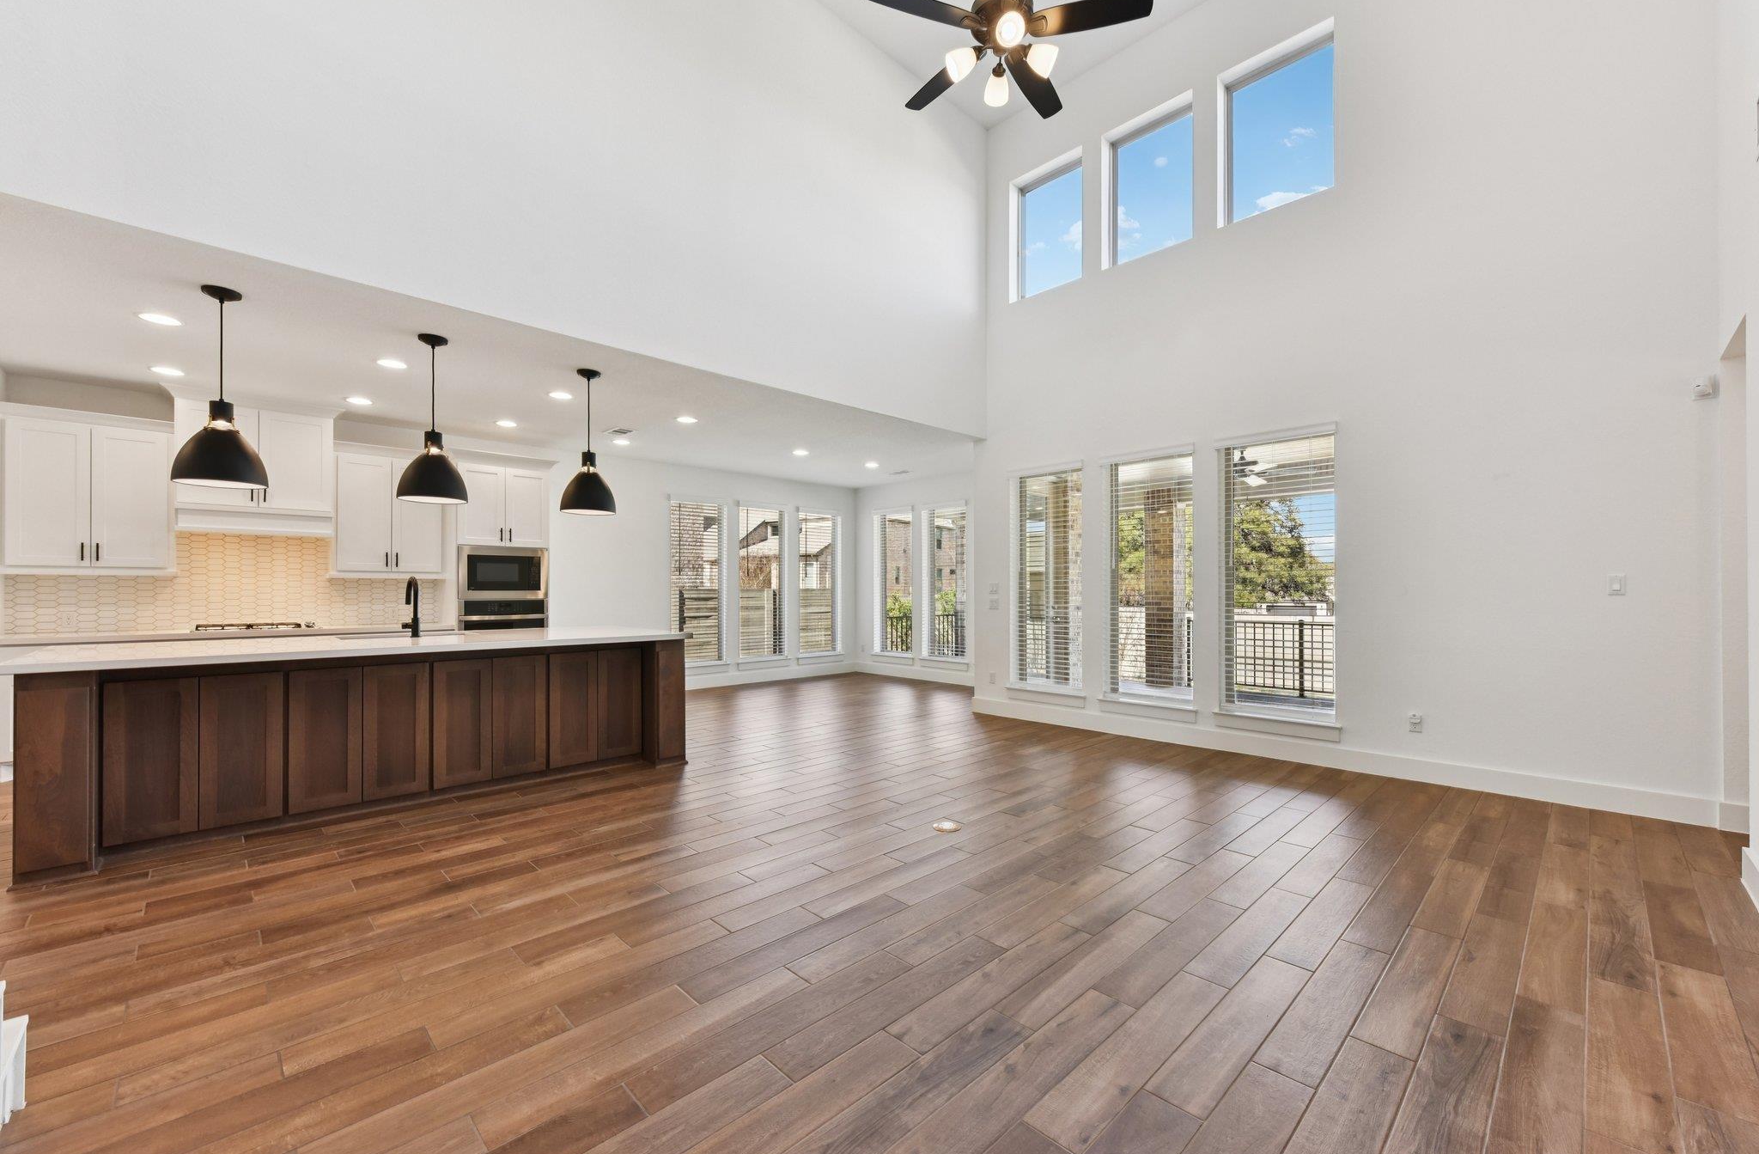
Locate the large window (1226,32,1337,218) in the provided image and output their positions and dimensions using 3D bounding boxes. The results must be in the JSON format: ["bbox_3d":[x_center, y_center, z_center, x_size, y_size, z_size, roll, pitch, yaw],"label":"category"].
[{"bbox_3d":[3.001,-3.253,5.103,0.100,1.170,0.765,1,-2,-44],"label":"large window"}]

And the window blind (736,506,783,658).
[{"bbox_3d":[-1.591,0.076,9.280,0.770,2.040,0.080,1,-2,-44],"label":"window blind"}]

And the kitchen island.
[{"bbox_3d":[-2.920,0.848,4.318,3.105,0.914,1.355,1,-1,-44],"label":"kitchen island"}]

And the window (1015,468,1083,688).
[{"bbox_3d":[1.573,0.040,6.351,0.100,2.020,0.740,1,-1,-44],"label":"window"}]

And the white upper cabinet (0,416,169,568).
[{"bbox_3d":[-5.740,-0.566,5.007,0.800,1.050,0.340,1,-2,-44],"label":"white upper cabinet"}]

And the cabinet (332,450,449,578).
[{"bbox_3d":[-4.447,-0.558,6.207,0.815,1.125,0.340,1,-1,-44],"label":"cabinet"}]

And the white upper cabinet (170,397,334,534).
[{"bbox_3d":[-5.088,-0.859,5.593,0.940,1.030,0.340,1,-1,-44],"label":"white upper cabinet"}]

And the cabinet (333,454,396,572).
[{"bbox_3d":[-4.608,-0.541,6.097,0.430,1.040,0.340,1,-2,-44],"label":"cabinet"}]

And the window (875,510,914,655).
[{"bbox_3d":[0.225,0.086,9.722,0.100,2.030,0.765,1,-1,-44],"label":"window"}]

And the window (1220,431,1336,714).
[{"bbox_3d":[2.892,-0.002,4.984,0.100,2.030,0.750,1,-1,-44],"label":"window"}]

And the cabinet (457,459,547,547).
[{"bbox_3d":[-3.762,-0.667,6.721,0.810,0.780,0.610,1,-2,-44],"label":"cabinet"}]

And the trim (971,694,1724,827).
[{"bbox_3d":[2.610,1.244,5.158,0.020,0.155,4.720,1,-2,-44],"label":"trim"}]

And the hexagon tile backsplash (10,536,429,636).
[{"bbox_3d":[-5.187,0.022,5.716,2.645,0.780,0.020,1,-1,-44],"label":"hexagon tile backsplash"}]

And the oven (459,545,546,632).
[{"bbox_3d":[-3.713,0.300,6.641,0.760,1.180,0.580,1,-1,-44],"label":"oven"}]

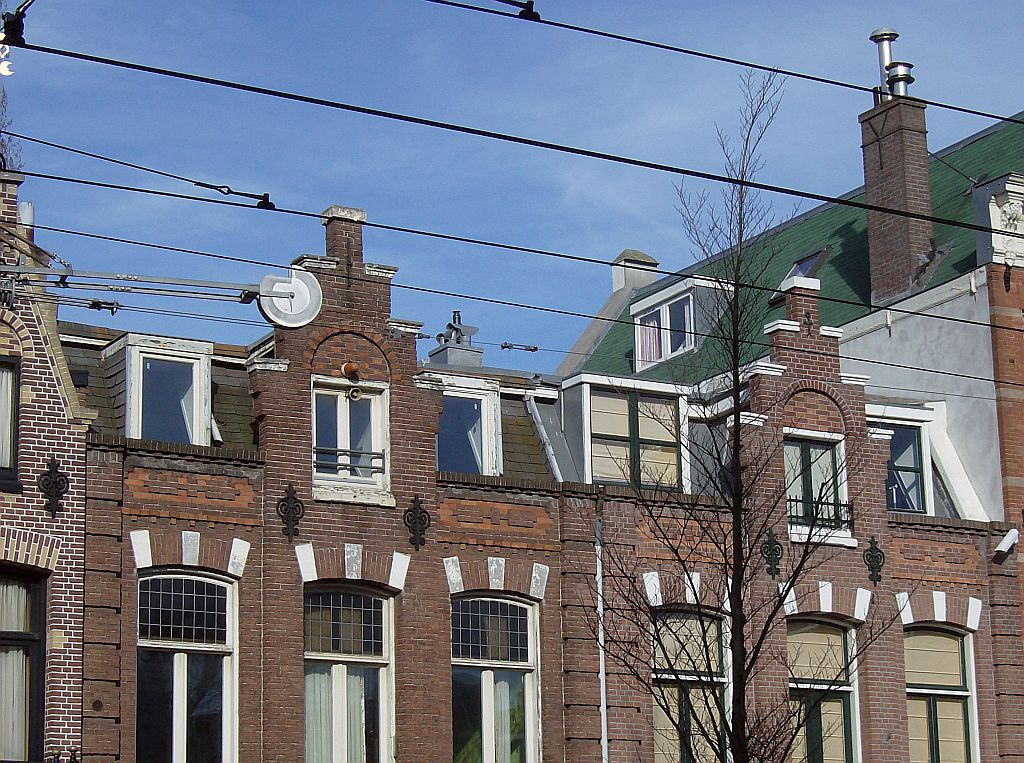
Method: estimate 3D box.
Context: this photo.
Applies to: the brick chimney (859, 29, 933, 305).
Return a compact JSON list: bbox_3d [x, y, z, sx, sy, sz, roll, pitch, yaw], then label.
[{"bbox_3d":[5.359,-3.050,35.009,0.440,3.950,0.970,7,-17,-29],"label":"brick chimney"}]

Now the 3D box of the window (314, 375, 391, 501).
[{"bbox_3d":[-1.794,0.675,27.561,0.969,1.357,0.300,7,-17,-29],"label":"window"}]

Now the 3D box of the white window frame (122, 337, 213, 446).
[{"bbox_3d":[-3.744,0.166,27.253,0.992,1.251,0.200,7,-17,-29],"label":"white window frame"}]

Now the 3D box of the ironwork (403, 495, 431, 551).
[{"bbox_3d":[-1.042,1.559,27.609,0.330,0.620,0.070,7,-17,-29],"label":"ironwork"}]

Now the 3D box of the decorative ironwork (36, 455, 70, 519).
[{"bbox_3d":[-4.670,1.085,25.573,0.330,0.620,0.070,7,-17,-29],"label":"decorative ironwork"}]

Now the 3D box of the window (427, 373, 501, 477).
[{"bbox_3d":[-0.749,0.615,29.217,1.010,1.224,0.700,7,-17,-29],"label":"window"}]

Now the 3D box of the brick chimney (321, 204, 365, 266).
[{"bbox_3d":[-1.887,-1.596,28.104,0.420,0.650,0.270,7,-17,-29],"label":"brick chimney"}]

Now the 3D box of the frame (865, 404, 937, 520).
[{"bbox_3d":[4.931,1.040,32.192,1.020,1.431,0.200,7,-17,-29],"label":"frame"}]

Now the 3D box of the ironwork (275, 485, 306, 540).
[{"bbox_3d":[-2.364,1.411,26.860,0.330,0.620,0.070,7,-17,-29],"label":"ironwork"}]

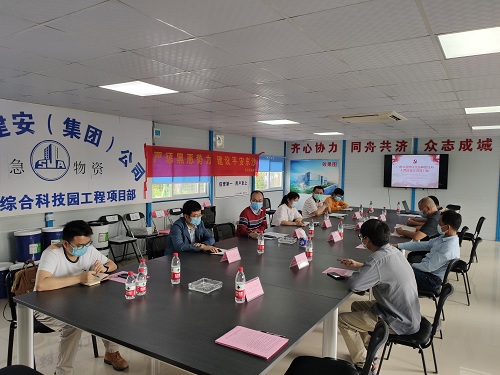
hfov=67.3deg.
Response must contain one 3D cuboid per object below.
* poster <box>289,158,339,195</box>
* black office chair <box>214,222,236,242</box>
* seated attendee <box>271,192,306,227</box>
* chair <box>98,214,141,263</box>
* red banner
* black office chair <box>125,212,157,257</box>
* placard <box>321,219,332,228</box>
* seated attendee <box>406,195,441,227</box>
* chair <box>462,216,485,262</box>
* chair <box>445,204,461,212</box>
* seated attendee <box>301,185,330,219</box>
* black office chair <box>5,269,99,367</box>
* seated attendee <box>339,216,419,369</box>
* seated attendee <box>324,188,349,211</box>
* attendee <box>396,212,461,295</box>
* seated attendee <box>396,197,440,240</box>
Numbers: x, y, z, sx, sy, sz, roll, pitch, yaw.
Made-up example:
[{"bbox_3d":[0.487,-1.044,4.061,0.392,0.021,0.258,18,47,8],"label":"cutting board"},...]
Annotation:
[{"bbox_3d":[1.865,-0.313,10.924,1.520,1.000,0.020,3,3,32],"label":"poster"},{"bbox_3d":[-0.164,0.915,5.189,0.540,0.810,0.490,4,4,43],"label":"black office chair"},{"bbox_3d":[0.619,0.689,5.816,0.780,1.210,0.520,3,4,31],"label":"seated attendee"},{"bbox_3d":[-2.028,0.853,5.919,0.480,0.800,0.450,3,3,32],"label":"chair"},{"bbox_3d":[-0.783,-0.518,8.179,0.030,0.560,3.900,3,4,31],"label":"red banner"},{"bbox_3d":[-1.718,0.833,6.191,0.500,0.800,0.460,3,4,31],"label":"black office chair"},{"bbox_3d":[1.132,0.529,5.495,0.100,0.105,0.200,3,3,32],"label":"placard"},{"bbox_3d":[2.797,0.726,5.770,0.740,1.220,0.520,3,4,31],"label":"seated attendee"},{"bbox_3d":[3.919,0.897,6.791,0.560,0.810,0.480,3,4,31],"label":"chair"},{"bbox_3d":[4.503,0.824,8.484,0.500,0.820,0.470,-1,3,-28],"label":"chair"},{"bbox_3d":[1.329,0.611,7.065,0.780,1.280,0.520,4,4,43],"label":"seated attendee"},{"bbox_3d":[-1.554,1.016,3.006,0.540,0.780,0.490,3,3,35],"label":"black office chair"},{"bbox_3d":[0.998,0.844,2.923,0.740,1.220,0.520,4,4,40],"label":"seated attendee"},{"bbox_3d":[1.839,0.619,7.891,0.760,1.200,0.500,3,4,40],"label":"seated attendee"},{"bbox_3d":[1.782,0.822,3.896,0.760,1.190,0.500,2,3,26],"label":"attendee"},{"bbox_3d":[2.289,0.760,4.944,0.750,1.220,0.520,3,4,31],"label":"seated attendee"}]

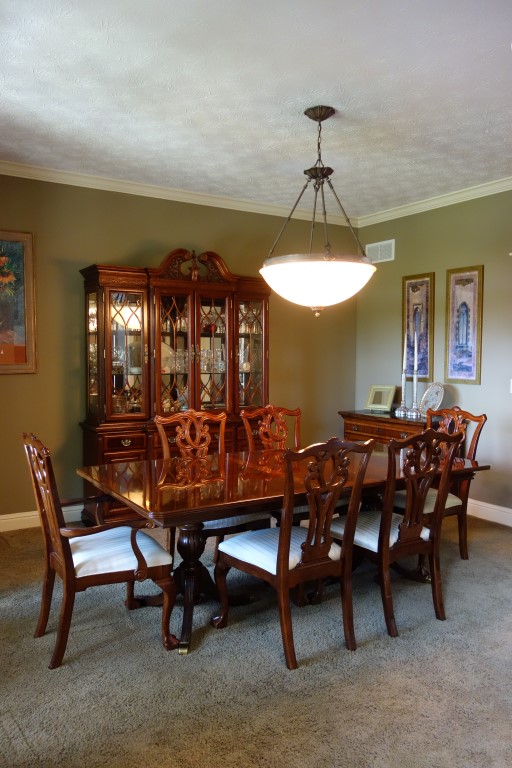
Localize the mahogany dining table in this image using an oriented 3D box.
[{"bbox_3d":[0.151,0.839,3.412,2.052,0.738,1.174,-2,4,-32],"label":"mahogany dining table"}]

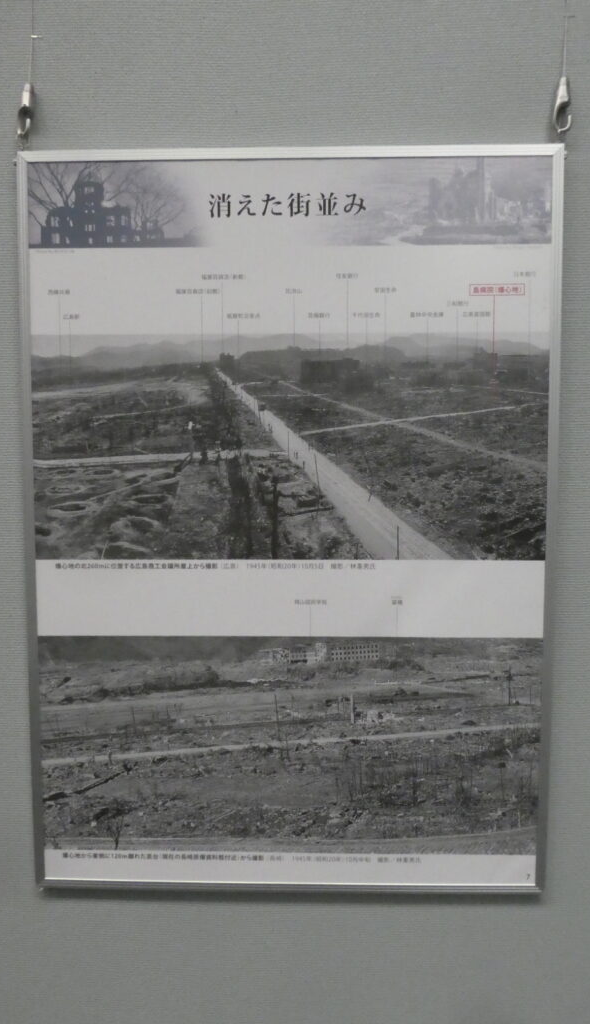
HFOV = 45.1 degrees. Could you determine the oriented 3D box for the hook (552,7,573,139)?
[{"bbox_3d":[0.268,-0.441,0.711,0.020,0.122,0.015,0,3,2],"label":"hook"}]

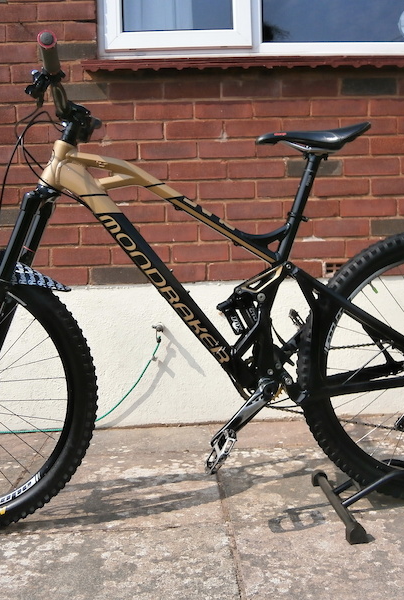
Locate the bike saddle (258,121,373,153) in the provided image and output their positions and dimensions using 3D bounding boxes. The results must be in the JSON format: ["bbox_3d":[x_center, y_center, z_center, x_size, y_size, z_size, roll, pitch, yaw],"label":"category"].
[{"bbox_3d":[0.274,-0.406,1.510,0.275,0.072,0.140,-2,4,-2],"label":"bike saddle"}]

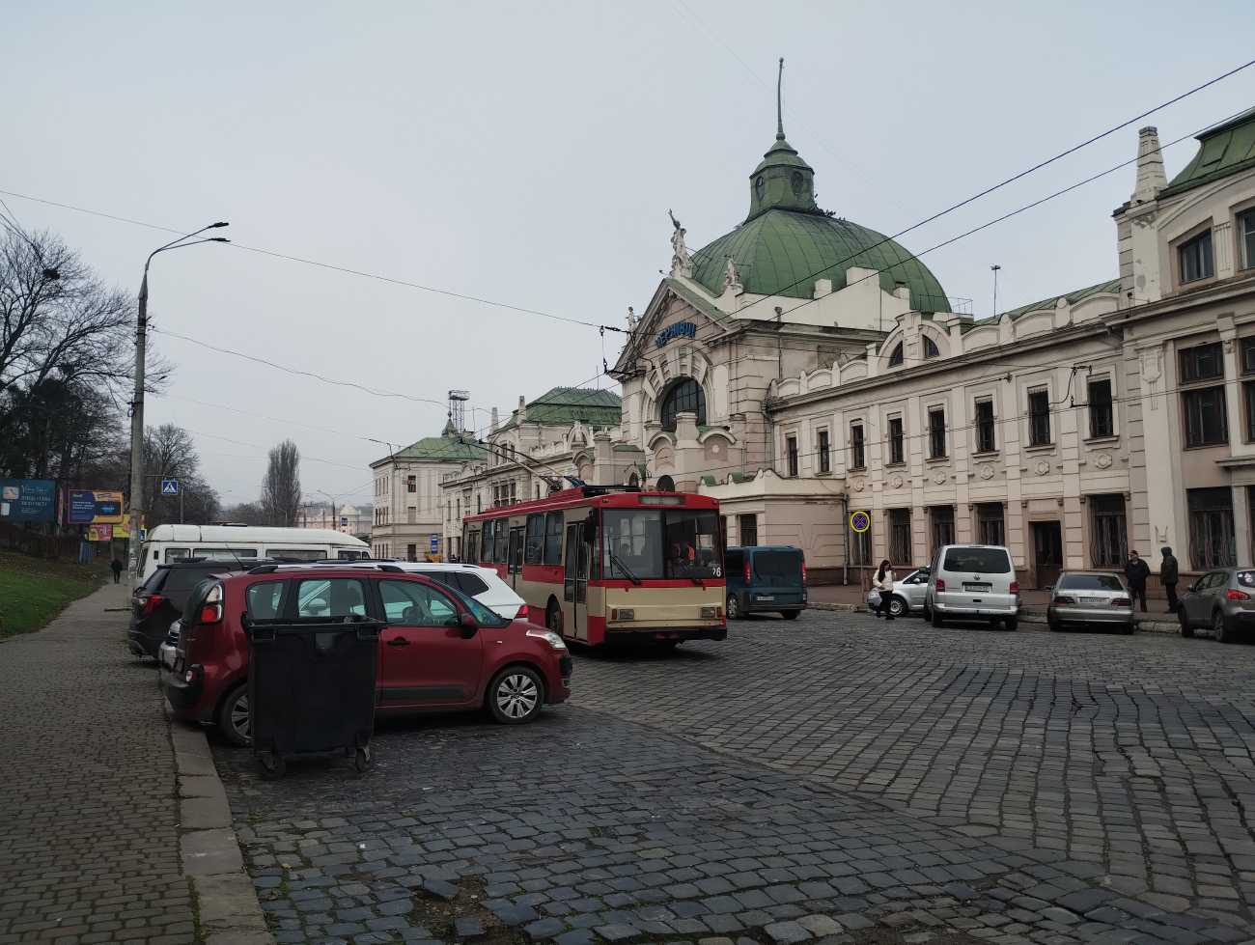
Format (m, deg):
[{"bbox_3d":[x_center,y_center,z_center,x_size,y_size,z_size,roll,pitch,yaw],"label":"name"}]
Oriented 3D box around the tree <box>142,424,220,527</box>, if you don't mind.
[{"bbox_3d":[-54.649,3.054,122.438,10.000,17.720,10.000,1,-4,-26],"label":"tree"}]

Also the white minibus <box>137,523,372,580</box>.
[{"bbox_3d":[-6.834,2.275,19.993,4.950,2.470,1.970,3,-5,-28],"label":"white minibus"}]

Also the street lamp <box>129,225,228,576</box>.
[{"bbox_3d":[-16.360,-2.098,37.129,3.400,13.750,1.500,1,-4,-26],"label":"street lamp"}]

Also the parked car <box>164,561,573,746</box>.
[{"bbox_3d":[-2.599,1.786,10.604,4.080,1.650,1.770,2,-5,-27],"label":"parked car"}]

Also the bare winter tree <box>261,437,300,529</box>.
[{"bbox_3d":[-68.350,5.805,200.636,8.000,24.490,8.000,1,-4,-26],"label":"bare winter tree"}]

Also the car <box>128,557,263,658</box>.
[{"bbox_3d":[-5.410,2.291,16.646,5.040,1.780,2.000,2,-5,-29],"label":"car"}]

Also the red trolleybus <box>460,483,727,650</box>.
[{"bbox_3d":[-1.386,2.060,23.400,2.500,3.330,11.340,0,-4,-21],"label":"red trolleybus"}]

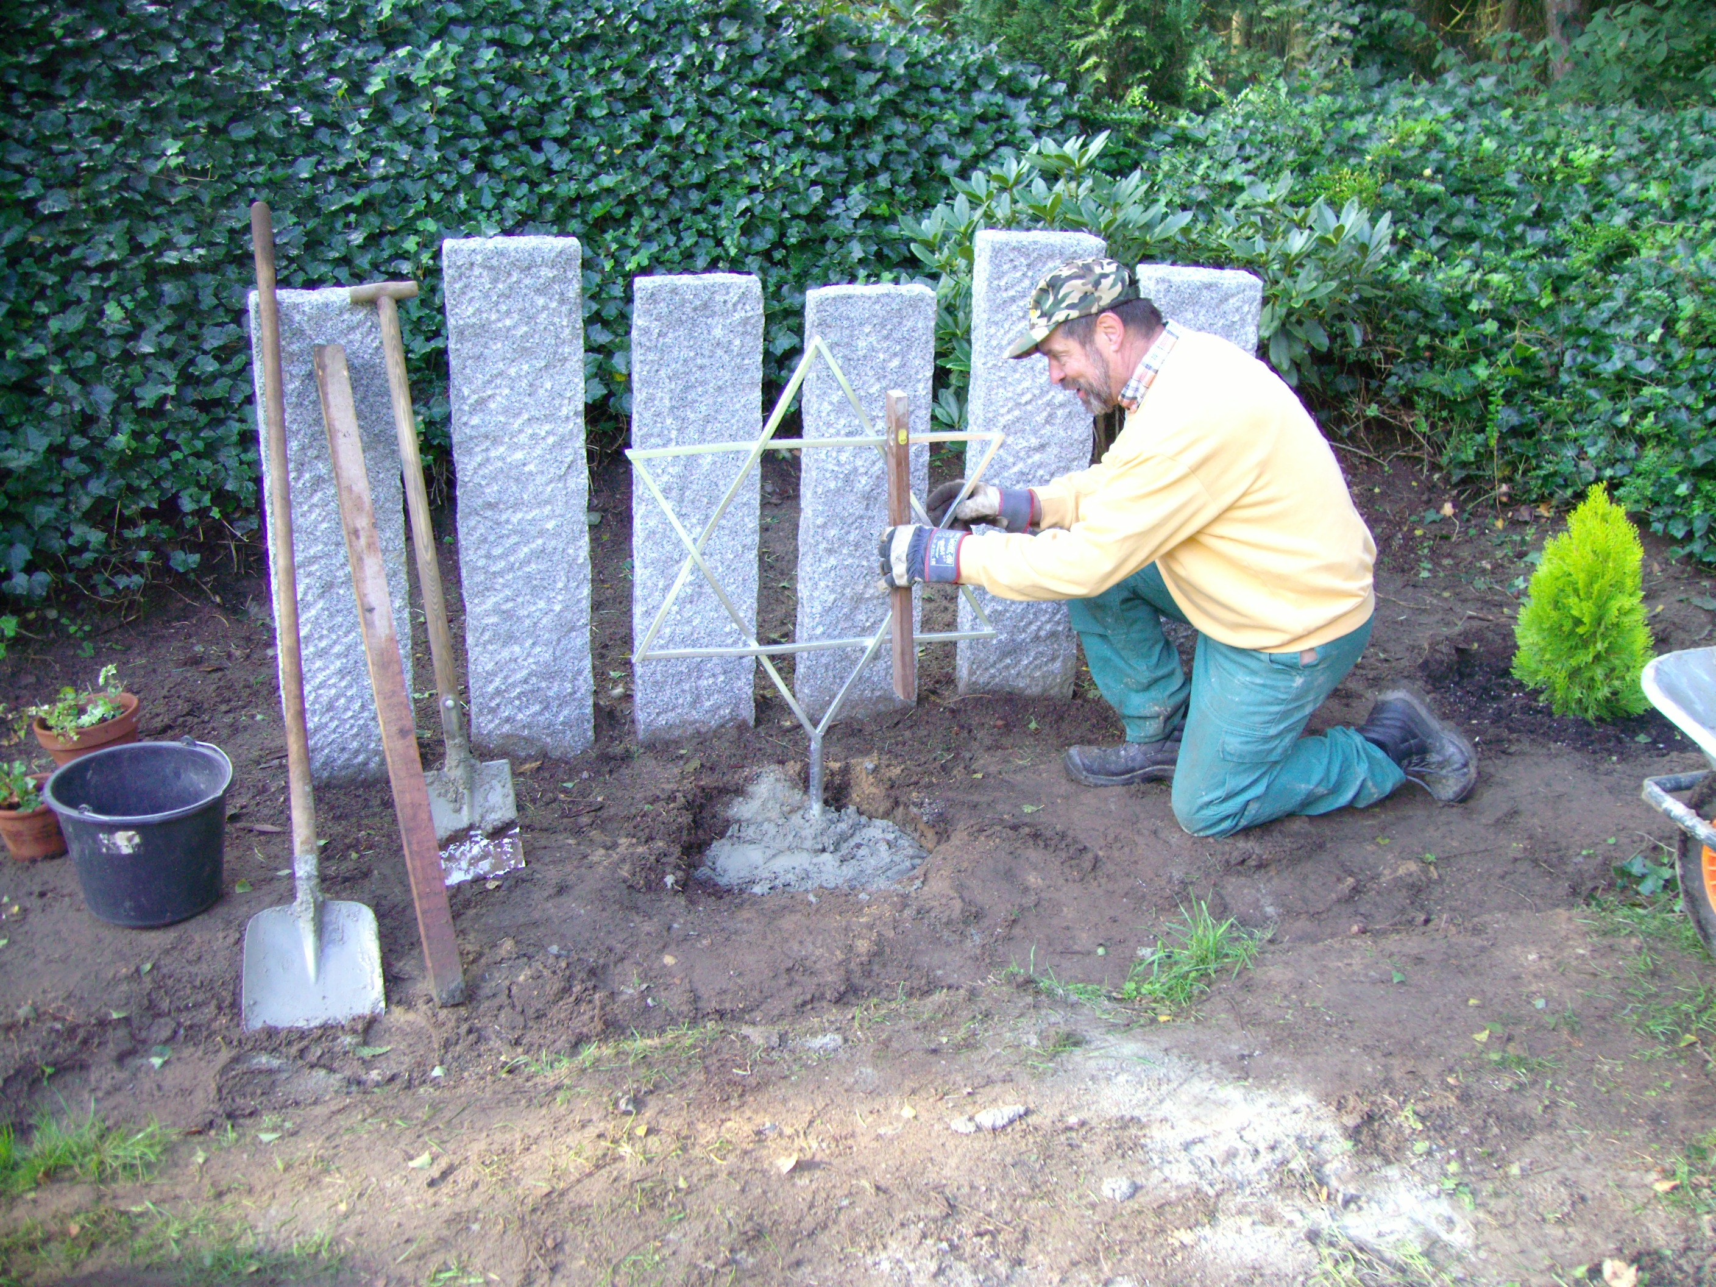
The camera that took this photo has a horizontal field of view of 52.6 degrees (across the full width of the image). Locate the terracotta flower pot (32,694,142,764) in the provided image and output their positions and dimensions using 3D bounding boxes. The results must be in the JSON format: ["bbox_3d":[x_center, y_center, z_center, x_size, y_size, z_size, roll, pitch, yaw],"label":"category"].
[{"bbox_3d":[-1.550,0.217,3.529,0.202,0.165,0.202,-2,20,1],"label":"terracotta flower pot"}]

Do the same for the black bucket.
[{"bbox_3d":[-1.288,0.351,3.150,0.315,0.240,0.315,3,22,-1],"label":"black bucket"}]

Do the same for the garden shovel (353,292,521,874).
[{"bbox_3d":[-0.789,-0.109,3.212,0.175,1.138,0.080,-9,-5,-13],"label":"garden shovel"}]

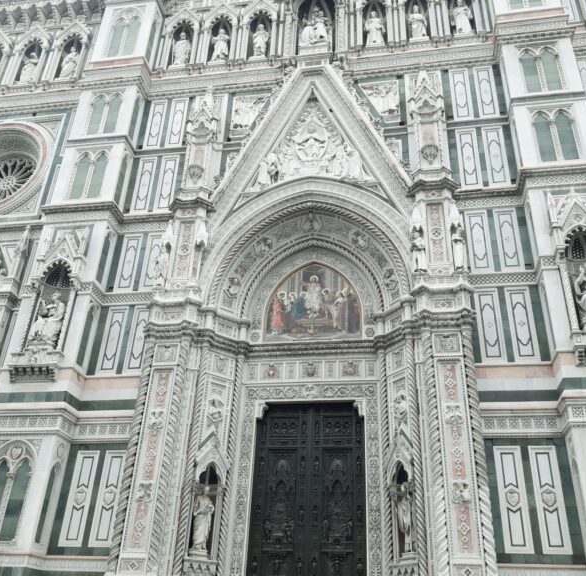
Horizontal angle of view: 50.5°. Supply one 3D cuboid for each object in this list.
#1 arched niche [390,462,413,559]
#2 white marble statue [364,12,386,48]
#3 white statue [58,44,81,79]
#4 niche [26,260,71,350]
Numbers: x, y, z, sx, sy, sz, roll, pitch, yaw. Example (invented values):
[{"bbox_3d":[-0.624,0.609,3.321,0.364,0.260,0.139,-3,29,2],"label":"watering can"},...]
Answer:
[{"bbox_3d":[3.681,6.957,19.497,0.650,2.900,0.880,21,-34,-29],"label":"arched niche"},{"bbox_3d":[3.899,-12.316,29.670,0.965,2.457,0.696,-3,-30,10],"label":"white marble statue"},{"bbox_3d":[-11.583,-11.820,32.520,0.880,2.350,0.650,-3,-30,10],"label":"white statue"},{"bbox_3d":[-9.084,0.659,23.481,1.393,3.730,1.144,-3,-30,10],"label":"niche"}]

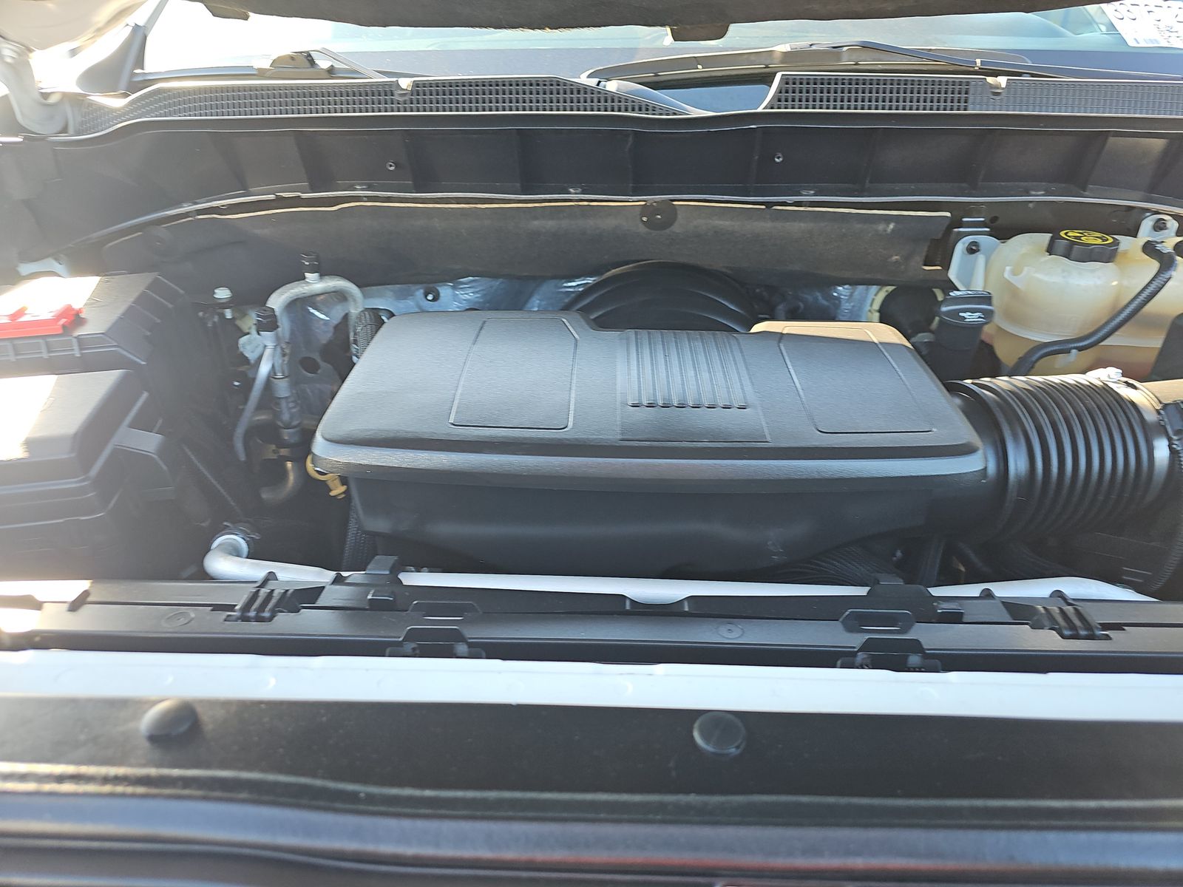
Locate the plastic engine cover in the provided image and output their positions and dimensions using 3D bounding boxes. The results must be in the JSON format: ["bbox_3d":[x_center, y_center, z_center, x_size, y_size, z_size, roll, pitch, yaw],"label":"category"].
[{"bbox_3d":[0.050,0.008,0.765,0.544,0.182,0.237,1,35,1],"label":"plastic engine cover"}]

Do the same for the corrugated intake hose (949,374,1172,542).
[{"bbox_3d":[0.402,0.012,0.700,0.160,0.140,0.140,1,35,1],"label":"corrugated intake hose"}]

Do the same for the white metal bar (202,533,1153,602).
[{"bbox_3d":[0.067,0.095,0.599,0.700,0.054,0.072,1,35,1],"label":"white metal bar"}]

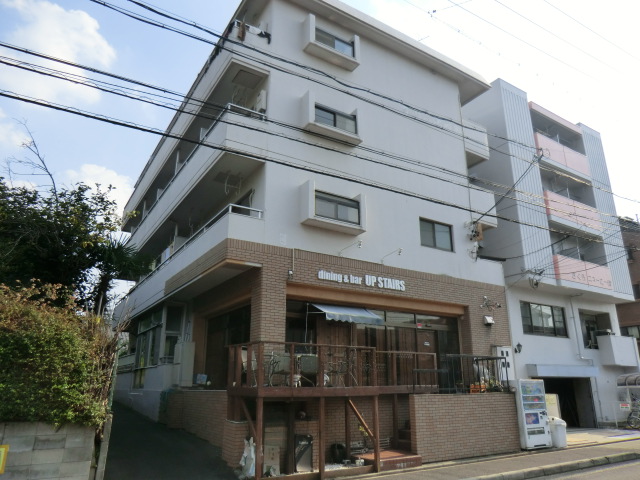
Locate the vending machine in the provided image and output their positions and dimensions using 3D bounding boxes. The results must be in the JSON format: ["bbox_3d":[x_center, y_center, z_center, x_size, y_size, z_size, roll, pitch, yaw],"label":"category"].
[{"bbox_3d":[6.125,5.192,13.282,1.160,1.830,0.720,11,-21,-29],"label":"vending machine"}]

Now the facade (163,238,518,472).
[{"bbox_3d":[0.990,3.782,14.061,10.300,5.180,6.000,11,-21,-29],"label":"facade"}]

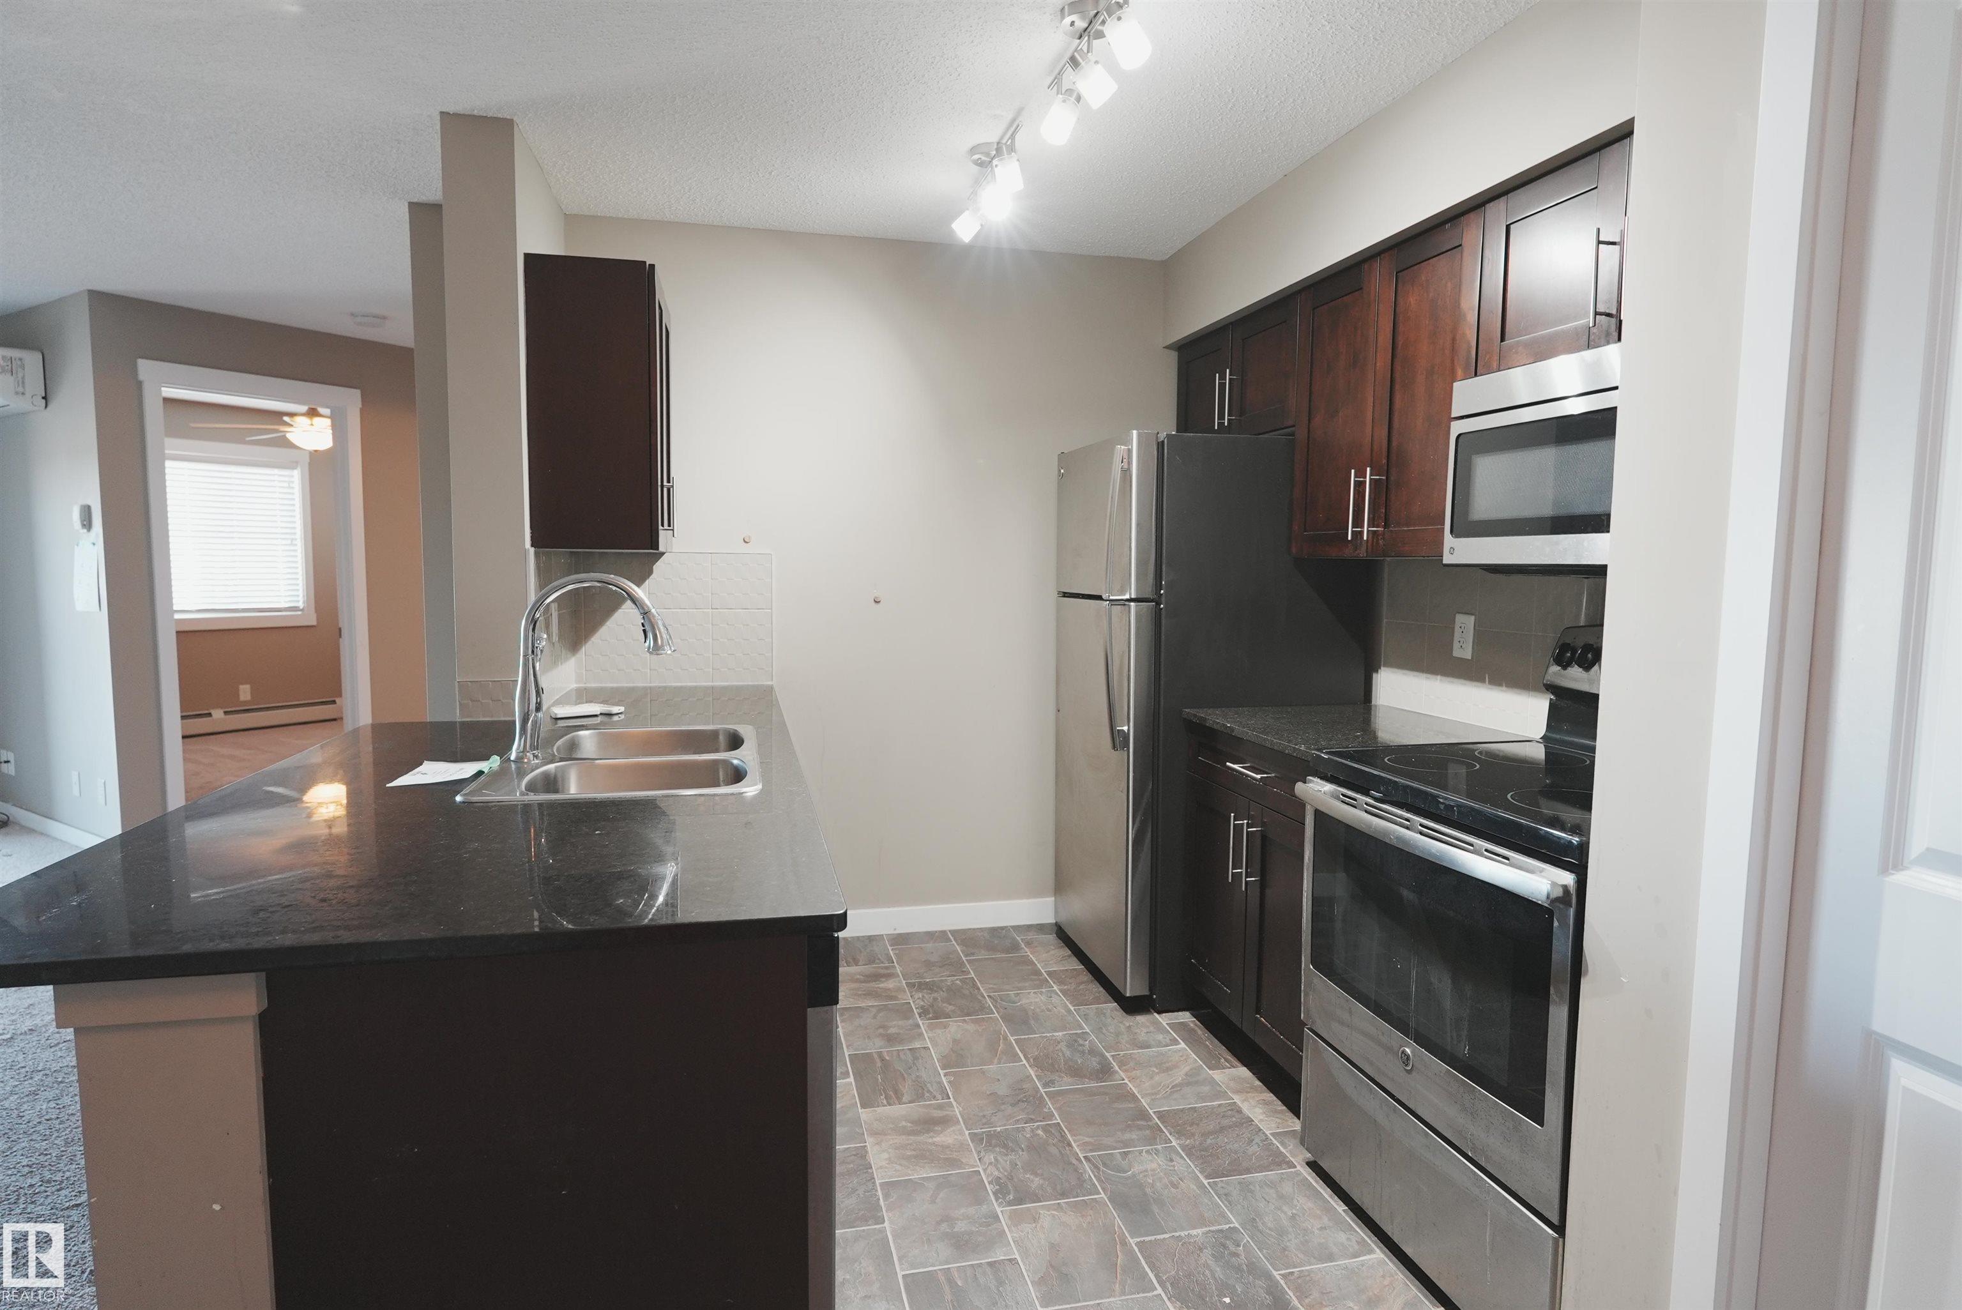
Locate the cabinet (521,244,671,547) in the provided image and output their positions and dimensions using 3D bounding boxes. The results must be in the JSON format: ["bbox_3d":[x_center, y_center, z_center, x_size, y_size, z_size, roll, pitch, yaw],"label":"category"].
[{"bbox_3d":[-1.103,-0.692,3.247,0.336,0.763,0.726,-1,5,-13],"label":"cabinet"}]

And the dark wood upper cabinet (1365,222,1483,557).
[{"bbox_3d":[1.209,-0.618,2.642,0.340,0.760,0.405,-1,5,-13],"label":"dark wood upper cabinet"}]

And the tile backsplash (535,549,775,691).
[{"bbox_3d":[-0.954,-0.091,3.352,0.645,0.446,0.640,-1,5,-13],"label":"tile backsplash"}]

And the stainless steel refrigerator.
[{"bbox_3d":[0.717,0.182,3.611,0.780,1.718,0.703,-1,5,-13],"label":"stainless steel refrigerator"}]

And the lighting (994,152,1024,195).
[{"bbox_3d":[0.068,-1.179,2.672,0.070,0.105,0.070,-1,5,-13],"label":"lighting"}]

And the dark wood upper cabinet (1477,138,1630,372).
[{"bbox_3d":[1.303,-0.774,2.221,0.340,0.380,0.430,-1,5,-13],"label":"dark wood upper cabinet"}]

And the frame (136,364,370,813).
[{"bbox_3d":[-3.457,-0.230,5.256,0.130,2.178,0.956,4,6,32],"label":"frame"}]

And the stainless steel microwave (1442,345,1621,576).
[{"bbox_3d":[1.305,-0.364,2.103,0.380,0.418,0.770,-1,5,-13],"label":"stainless steel microwave"}]

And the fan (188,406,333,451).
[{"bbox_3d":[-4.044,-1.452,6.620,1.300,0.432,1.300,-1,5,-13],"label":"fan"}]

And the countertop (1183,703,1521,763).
[{"bbox_3d":[0.974,0.202,2.927,0.620,0.032,0.742,-1,5,-13],"label":"countertop"}]

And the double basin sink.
[{"bbox_3d":[-0.754,0.304,2.376,0.528,0.180,0.810,-1,5,-13],"label":"double basin sink"}]

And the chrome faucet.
[{"bbox_3d":[-0.832,0.022,2.347,0.330,0.398,0.075,-1,5,-13],"label":"chrome faucet"}]

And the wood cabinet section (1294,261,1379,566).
[{"bbox_3d":[1.120,-0.650,3.018,0.335,0.765,0.390,0,5,-13],"label":"wood cabinet section"}]

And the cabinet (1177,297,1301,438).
[{"bbox_3d":[0.984,-0.895,3.618,0.340,0.382,0.855,-1,5,-13],"label":"cabinet"}]

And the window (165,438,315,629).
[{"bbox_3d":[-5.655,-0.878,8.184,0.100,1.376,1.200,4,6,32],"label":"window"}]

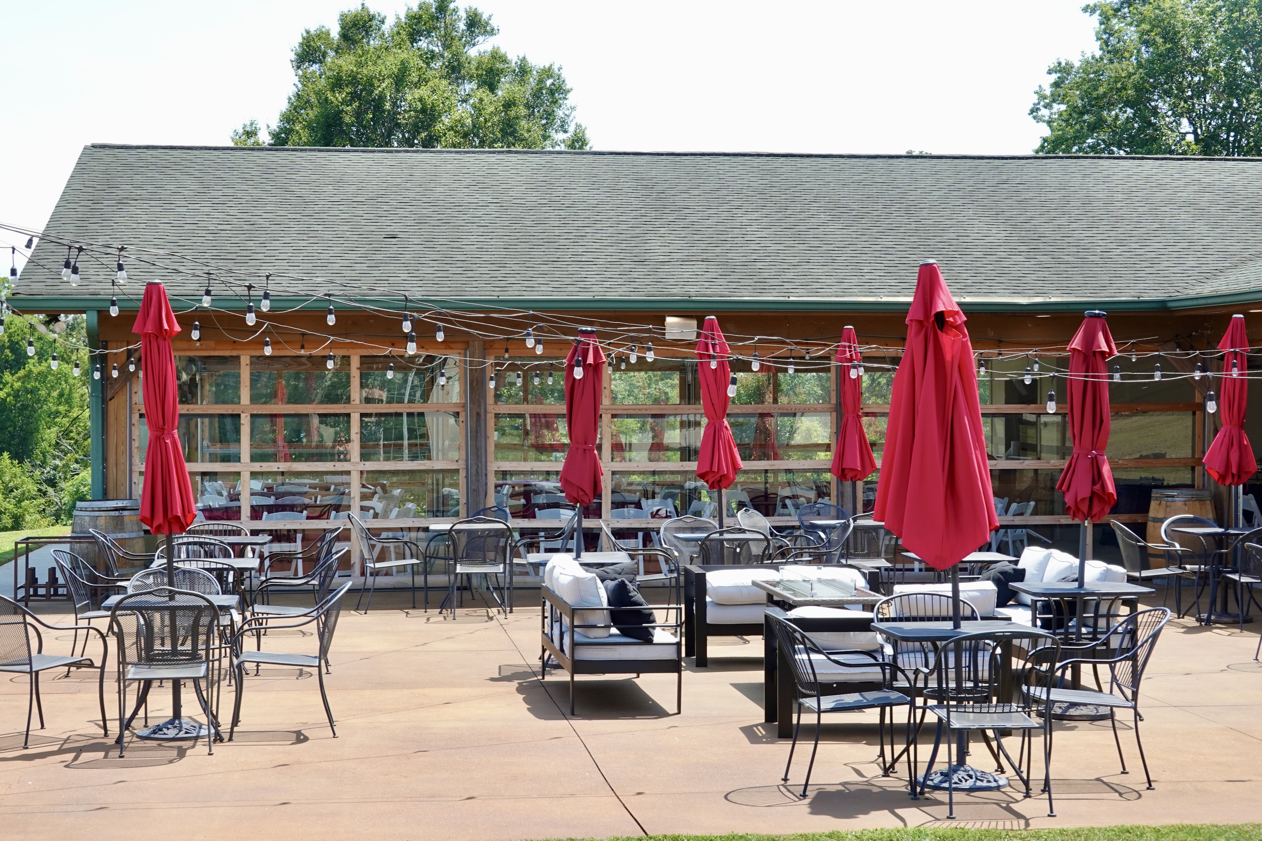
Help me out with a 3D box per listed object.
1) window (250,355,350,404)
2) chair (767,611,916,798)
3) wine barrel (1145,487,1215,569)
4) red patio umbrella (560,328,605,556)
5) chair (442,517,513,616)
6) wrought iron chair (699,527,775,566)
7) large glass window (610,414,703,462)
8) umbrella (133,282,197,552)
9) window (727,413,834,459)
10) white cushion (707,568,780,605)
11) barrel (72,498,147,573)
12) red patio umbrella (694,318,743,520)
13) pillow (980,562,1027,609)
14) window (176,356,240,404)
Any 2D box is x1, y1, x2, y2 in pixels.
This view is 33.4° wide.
[{"bbox_3d":[-3.207,-0.393,20.423,0.963,0.479,0.050,0,0,-7],"label":"window"},{"bbox_3d":[0.968,1.329,10.070,0.655,0.850,0.580,0,0,-10],"label":"chair"},{"bbox_3d":[5.514,1.183,21.100,0.690,0.950,0.690,0,0,-7],"label":"wine barrel"},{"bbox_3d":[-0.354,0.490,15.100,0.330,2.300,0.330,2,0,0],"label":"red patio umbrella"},{"bbox_3d":[-1.320,1.268,18.330,0.580,0.885,0.660,0,0,-5],"label":"chair"},{"bbox_3d":[0.780,1.277,16.720,0.590,0.885,0.660,0,0,-13],"label":"wrought iron chair"},{"bbox_3d":[0.327,0.173,20.847,1.050,0.484,0.050,0,0,-7],"label":"large glass window"},{"bbox_3d":[-2.547,0.419,11.510,0.340,2.349,0.340,-3,0,0],"label":"umbrella"},{"bbox_3d":[1.519,0.166,21.432,1.071,0.493,0.050,0,0,-7],"label":"window"},{"bbox_3d":[0.814,1.197,15.100,0.560,0.170,0.520,0,12,-6],"label":"white cushion"},{"bbox_3d":[-4.837,1.218,19.450,0.690,0.950,0.690,0,0,-7],"label":"barrel"},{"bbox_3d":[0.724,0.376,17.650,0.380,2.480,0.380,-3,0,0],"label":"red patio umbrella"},{"bbox_3d":[2.620,1.165,14.800,0.140,0.370,0.390,39,-18,-24],"label":"pillow"},{"bbox_3d":[-4.348,-0.396,20.743,0.979,0.472,0.050,0,0,-7],"label":"window"}]

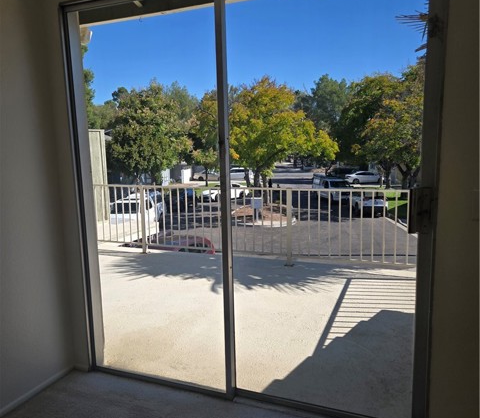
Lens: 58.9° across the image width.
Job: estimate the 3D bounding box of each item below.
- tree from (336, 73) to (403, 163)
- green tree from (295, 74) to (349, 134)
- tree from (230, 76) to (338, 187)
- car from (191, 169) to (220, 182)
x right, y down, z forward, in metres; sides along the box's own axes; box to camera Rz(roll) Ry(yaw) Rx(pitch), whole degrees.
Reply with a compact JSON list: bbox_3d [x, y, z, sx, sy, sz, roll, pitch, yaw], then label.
[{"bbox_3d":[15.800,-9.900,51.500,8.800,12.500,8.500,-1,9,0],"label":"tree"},{"bbox_3d":[15.000,-16.050,78.000,10.000,17.400,9.500,-1,9,0],"label":"green tree"},{"bbox_3d":[3.200,-5.390,33.200,8.600,9.900,8.200,-1,9,0],"label":"tree"},{"bbox_3d":[-3.690,-4.570,56.900,4.750,1.460,1.830,1,9,17],"label":"car"}]

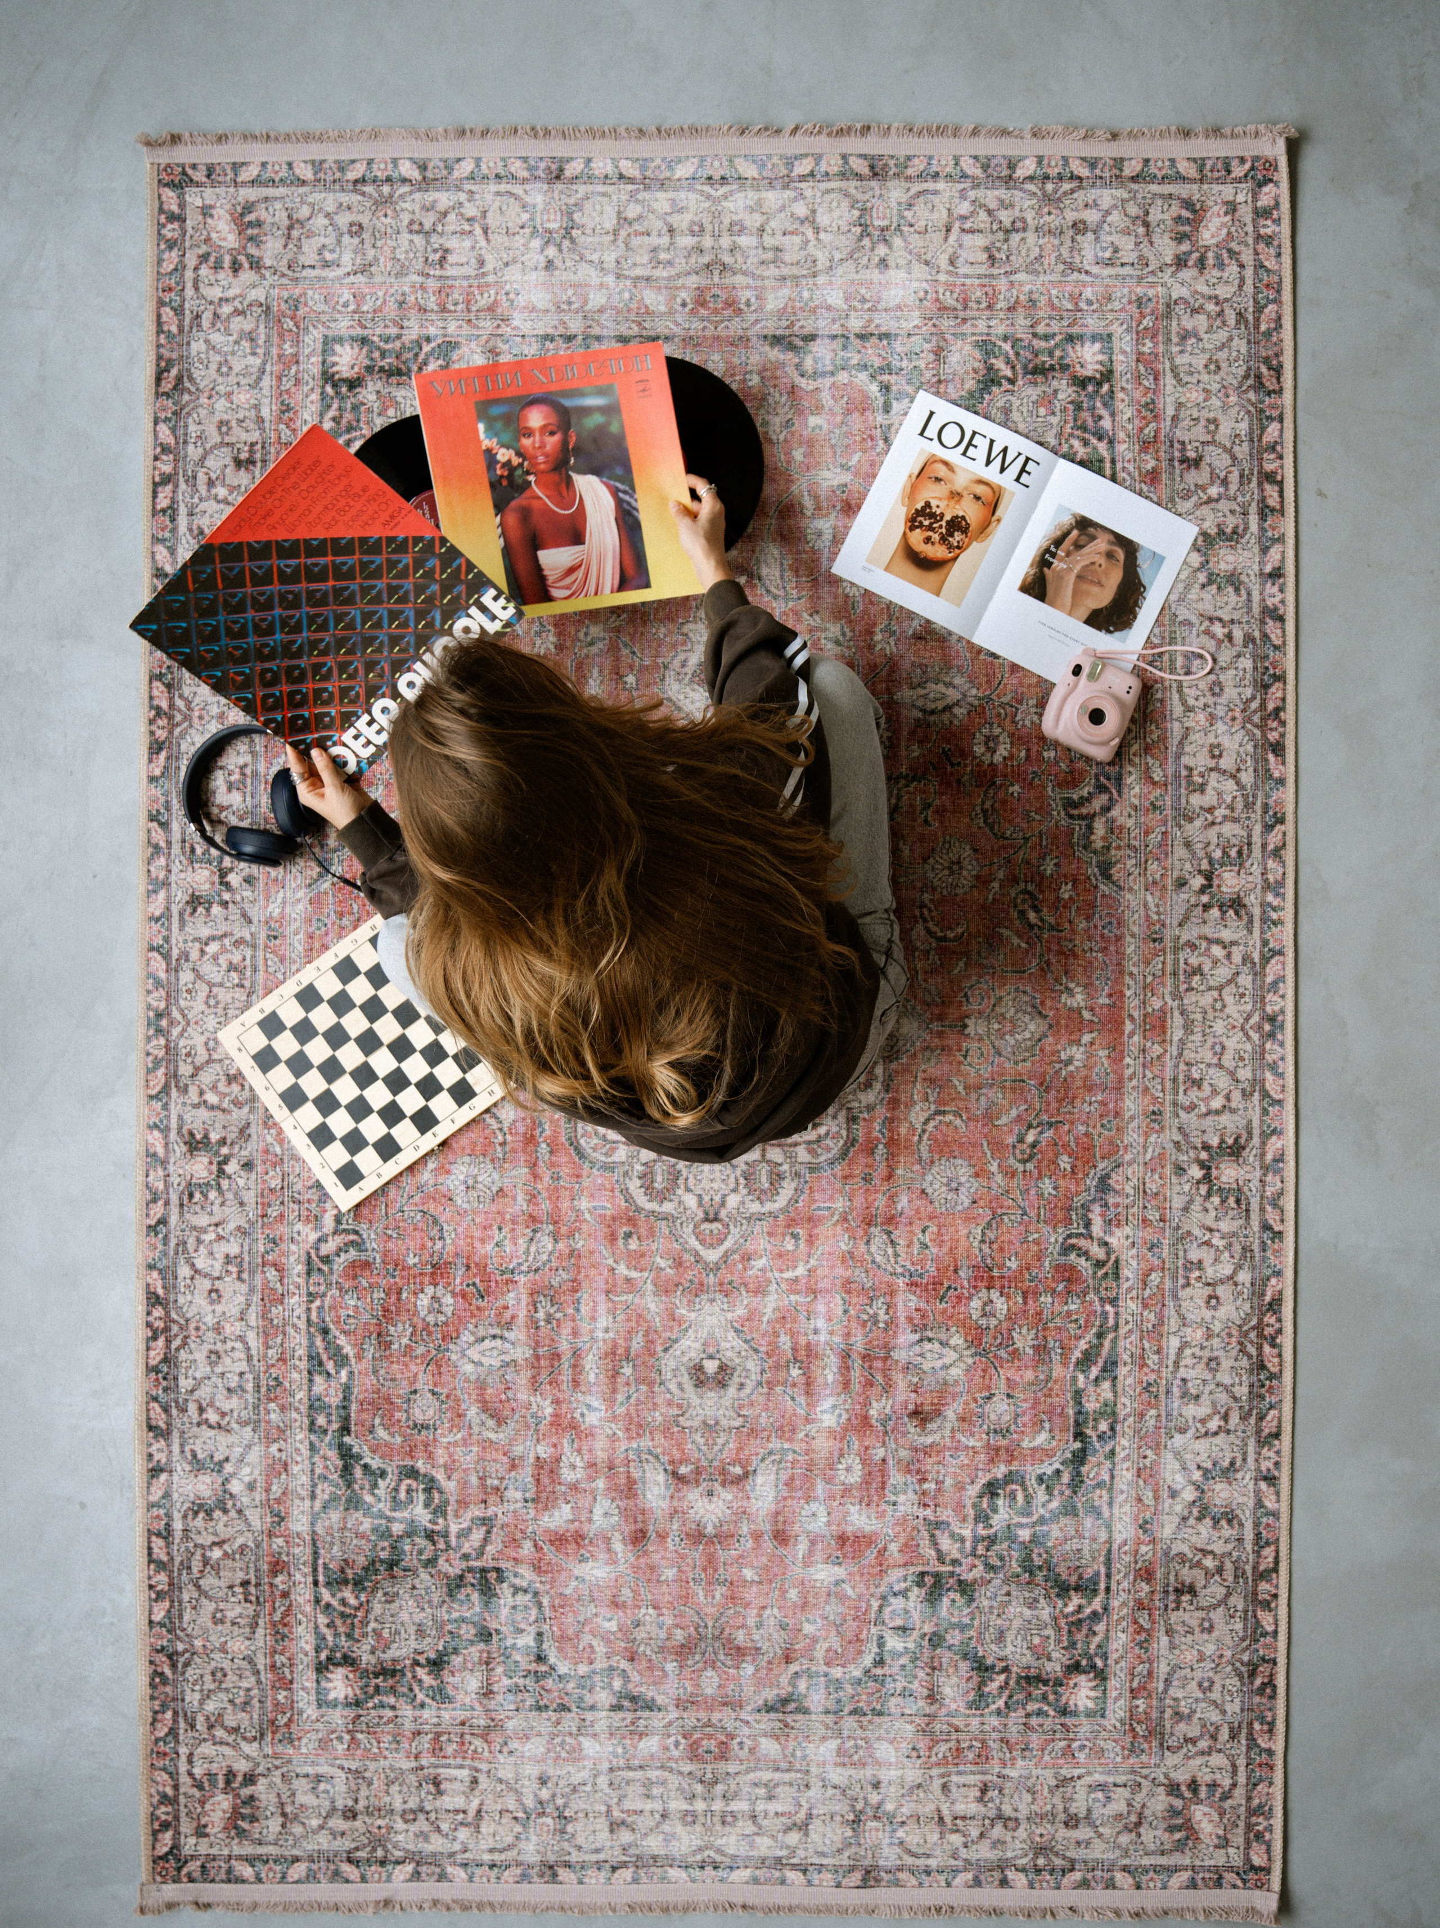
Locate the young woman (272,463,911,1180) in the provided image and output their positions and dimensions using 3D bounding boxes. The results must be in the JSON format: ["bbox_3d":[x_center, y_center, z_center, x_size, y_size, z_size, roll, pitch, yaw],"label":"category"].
[{"bbox_3d":[-0.084,-0.132,1.853,0.720,0.780,0.750,-27,90,1],"label":"young woman"}]

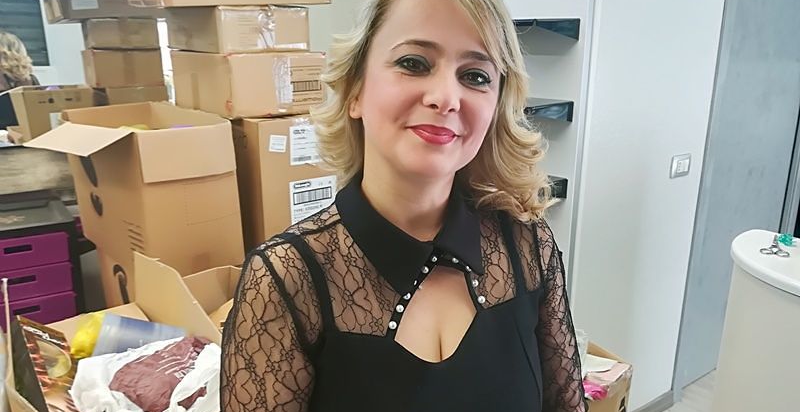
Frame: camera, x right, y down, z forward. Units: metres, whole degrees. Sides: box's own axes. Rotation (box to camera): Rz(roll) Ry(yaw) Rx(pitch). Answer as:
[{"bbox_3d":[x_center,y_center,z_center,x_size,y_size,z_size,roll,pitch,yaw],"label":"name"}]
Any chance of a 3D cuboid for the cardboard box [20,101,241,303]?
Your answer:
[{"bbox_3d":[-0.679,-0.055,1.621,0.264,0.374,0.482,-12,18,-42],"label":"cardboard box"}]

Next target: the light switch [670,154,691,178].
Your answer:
[{"bbox_3d":[1.030,-0.144,2.197,0.120,0.081,0.011,-9,17,-36],"label":"light switch"}]

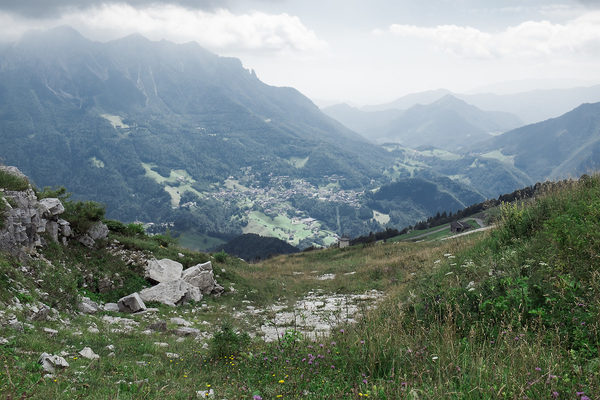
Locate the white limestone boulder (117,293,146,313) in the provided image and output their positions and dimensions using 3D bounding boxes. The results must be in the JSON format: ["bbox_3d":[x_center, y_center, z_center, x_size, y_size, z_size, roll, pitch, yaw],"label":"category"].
[{"bbox_3d":[-3.185,1.950,14.200,0.530,0.360,0.430,0,8,0],"label":"white limestone boulder"}]

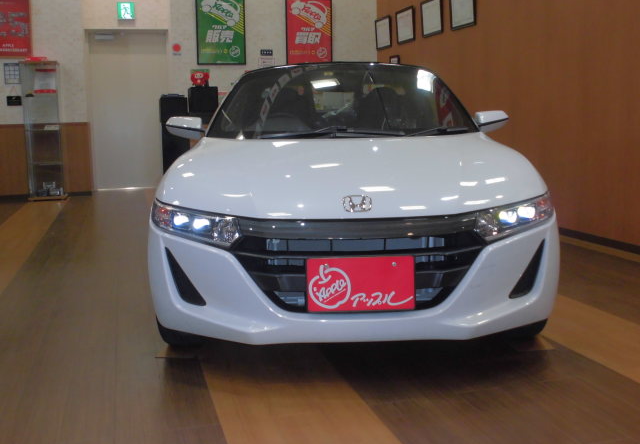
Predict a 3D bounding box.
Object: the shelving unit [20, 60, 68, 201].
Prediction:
[{"bbox_3d":[-3.249,-1.069,8.302,0.430,1.630,0.370,-3,8,-15],"label":"shelving unit"}]

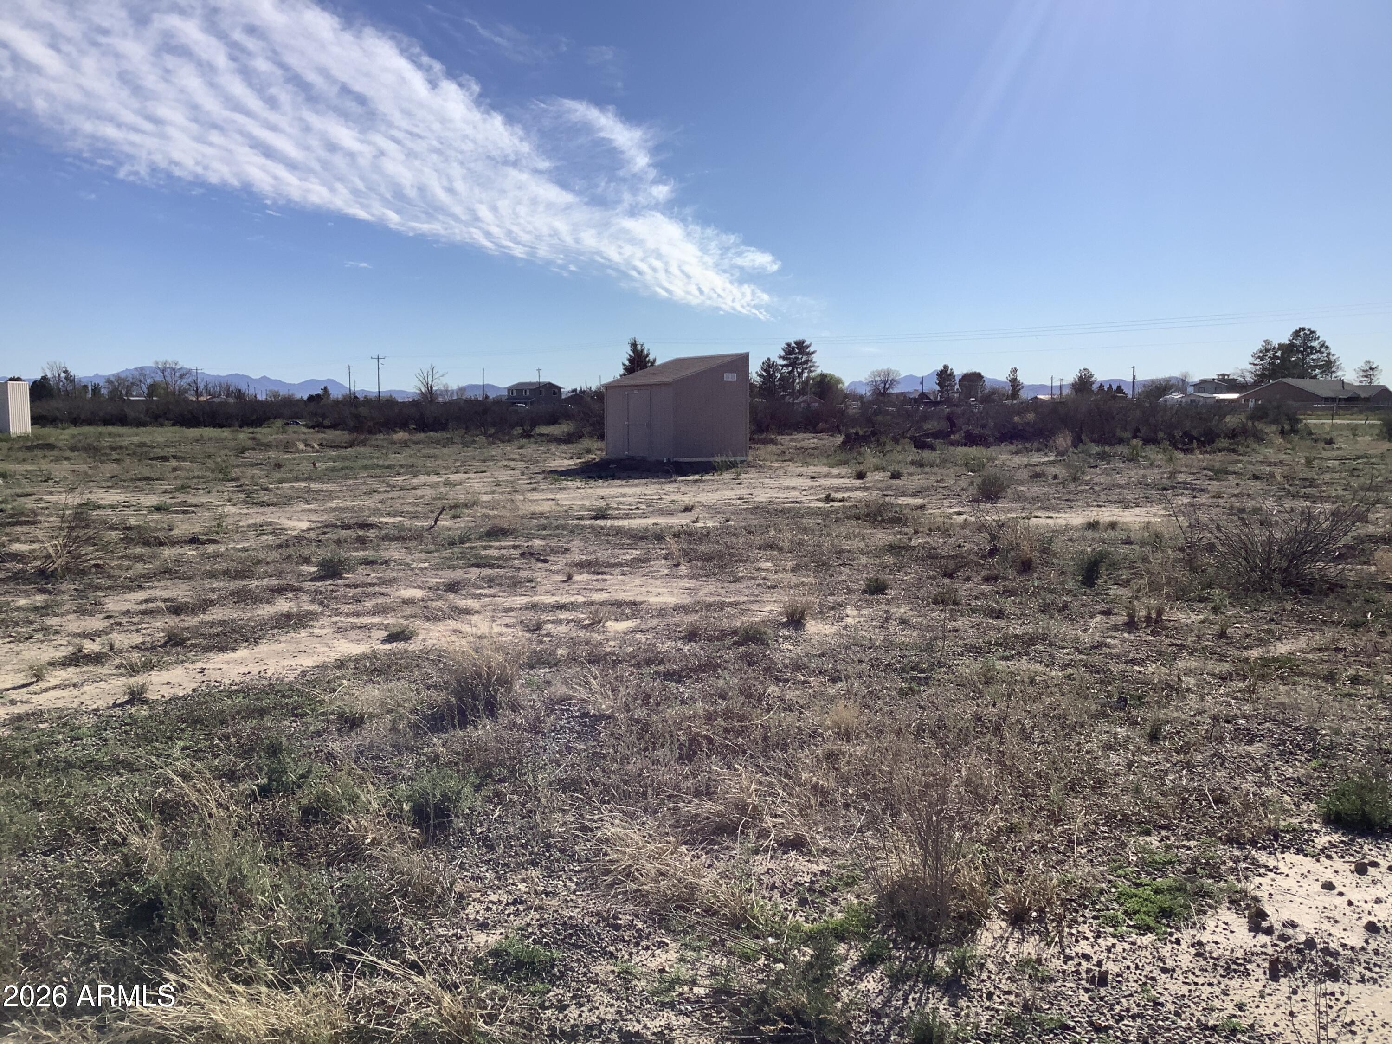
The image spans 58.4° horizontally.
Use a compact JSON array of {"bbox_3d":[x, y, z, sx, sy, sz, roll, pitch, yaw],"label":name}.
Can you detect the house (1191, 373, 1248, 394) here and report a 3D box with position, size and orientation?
[{"bbox_3d":[114.741,-28.776,273.501,11.500,7.800,9.500,0,6,0],"label":"house"}]

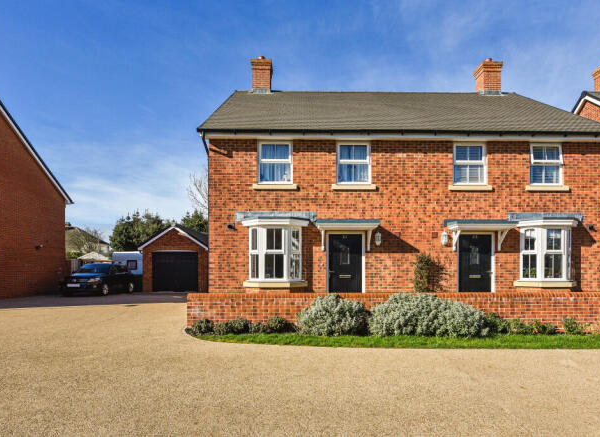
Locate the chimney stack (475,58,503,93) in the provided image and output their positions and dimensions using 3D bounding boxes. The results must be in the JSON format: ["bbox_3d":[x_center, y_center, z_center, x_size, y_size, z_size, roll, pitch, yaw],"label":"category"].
[{"bbox_3d":[7.470,-5.600,13.600,0.770,1.380,0.770,0,0,-1],"label":"chimney stack"}]

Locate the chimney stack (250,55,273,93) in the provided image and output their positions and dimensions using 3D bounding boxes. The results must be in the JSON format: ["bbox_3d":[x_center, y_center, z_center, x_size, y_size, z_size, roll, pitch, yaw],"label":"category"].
[{"bbox_3d":[-1.490,-5.630,13.450,0.770,1.380,0.770,0,0,-1],"label":"chimney stack"}]

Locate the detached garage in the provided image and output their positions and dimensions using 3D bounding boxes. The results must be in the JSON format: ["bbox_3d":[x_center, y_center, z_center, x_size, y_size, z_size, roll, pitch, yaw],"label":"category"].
[{"bbox_3d":[-6.790,2.280,21.800,3.750,3.550,6.200,0,-2,0],"label":"detached garage"}]

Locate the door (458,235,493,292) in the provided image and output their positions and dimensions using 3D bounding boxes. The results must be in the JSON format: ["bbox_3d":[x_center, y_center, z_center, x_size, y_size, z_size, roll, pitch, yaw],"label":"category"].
[{"bbox_3d":[4.760,1.460,9.360,0.930,2.070,0.100,0,-2,-1],"label":"door"}]

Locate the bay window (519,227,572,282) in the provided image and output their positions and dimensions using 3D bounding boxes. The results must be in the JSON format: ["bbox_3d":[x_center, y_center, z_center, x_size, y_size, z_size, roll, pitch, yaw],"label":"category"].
[{"bbox_3d":[6.730,0.935,9.230,1.450,1.420,0.420,0,0,-1],"label":"bay window"}]

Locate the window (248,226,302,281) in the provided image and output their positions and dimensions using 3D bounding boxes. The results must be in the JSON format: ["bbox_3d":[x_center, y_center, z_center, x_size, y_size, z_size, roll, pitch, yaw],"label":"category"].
[{"bbox_3d":[-0.670,0.930,9.130,1.450,1.420,0.420,0,0,-1],"label":"window"}]

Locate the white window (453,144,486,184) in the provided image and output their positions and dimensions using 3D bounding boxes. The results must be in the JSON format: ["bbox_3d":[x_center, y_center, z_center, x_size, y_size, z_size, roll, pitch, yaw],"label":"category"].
[{"bbox_3d":[4.650,-1.483,9.450,0.920,1.120,0.110,0,0,-1],"label":"white window"}]

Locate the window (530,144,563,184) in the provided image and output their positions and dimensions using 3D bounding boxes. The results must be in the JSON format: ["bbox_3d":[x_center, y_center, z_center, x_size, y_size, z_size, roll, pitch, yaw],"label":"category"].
[{"bbox_3d":[6.710,-1.470,9.400,0.920,1.170,0.100,0,-2,-1],"label":"window"}]

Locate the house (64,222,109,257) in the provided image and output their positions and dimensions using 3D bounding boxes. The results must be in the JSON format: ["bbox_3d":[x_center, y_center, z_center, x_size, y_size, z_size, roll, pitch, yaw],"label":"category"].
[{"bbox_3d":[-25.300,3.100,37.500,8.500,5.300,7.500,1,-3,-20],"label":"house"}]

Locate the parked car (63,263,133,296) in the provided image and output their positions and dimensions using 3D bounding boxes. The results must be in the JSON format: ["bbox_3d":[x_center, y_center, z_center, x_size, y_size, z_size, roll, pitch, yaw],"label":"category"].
[{"bbox_3d":[-10.030,3.060,17.600,1.830,1.630,4.400,0,-2,0],"label":"parked car"}]

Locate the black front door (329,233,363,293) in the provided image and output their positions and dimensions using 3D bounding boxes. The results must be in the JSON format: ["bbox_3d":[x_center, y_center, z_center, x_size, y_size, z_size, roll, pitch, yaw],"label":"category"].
[{"bbox_3d":[1.260,1.420,9.430,0.950,2.050,0.100,0,0,-1],"label":"black front door"}]

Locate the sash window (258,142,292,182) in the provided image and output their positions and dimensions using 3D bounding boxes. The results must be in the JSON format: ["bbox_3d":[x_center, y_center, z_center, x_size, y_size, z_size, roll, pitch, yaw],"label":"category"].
[{"bbox_3d":[-0.644,-1.490,9.260,0.920,1.170,0.100,0,-2,-1],"label":"sash window"}]

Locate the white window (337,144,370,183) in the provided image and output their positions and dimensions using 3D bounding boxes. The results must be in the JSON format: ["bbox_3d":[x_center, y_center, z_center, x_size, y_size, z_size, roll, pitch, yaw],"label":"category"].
[{"bbox_3d":[1.475,-1.497,9.400,0.920,1.120,0.110,0,0,-1],"label":"white window"}]

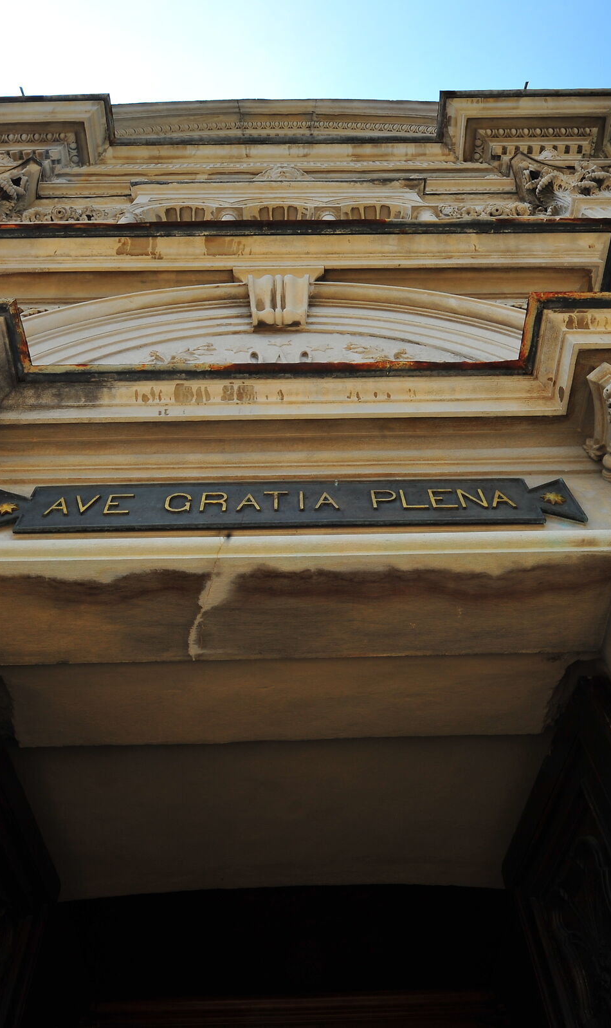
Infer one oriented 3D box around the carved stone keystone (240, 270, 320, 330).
[{"bbox_3d":[-0.116,-1.003,3.521,0.333,0.486,0.162,-1,-57,-1],"label":"carved stone keystone"}]

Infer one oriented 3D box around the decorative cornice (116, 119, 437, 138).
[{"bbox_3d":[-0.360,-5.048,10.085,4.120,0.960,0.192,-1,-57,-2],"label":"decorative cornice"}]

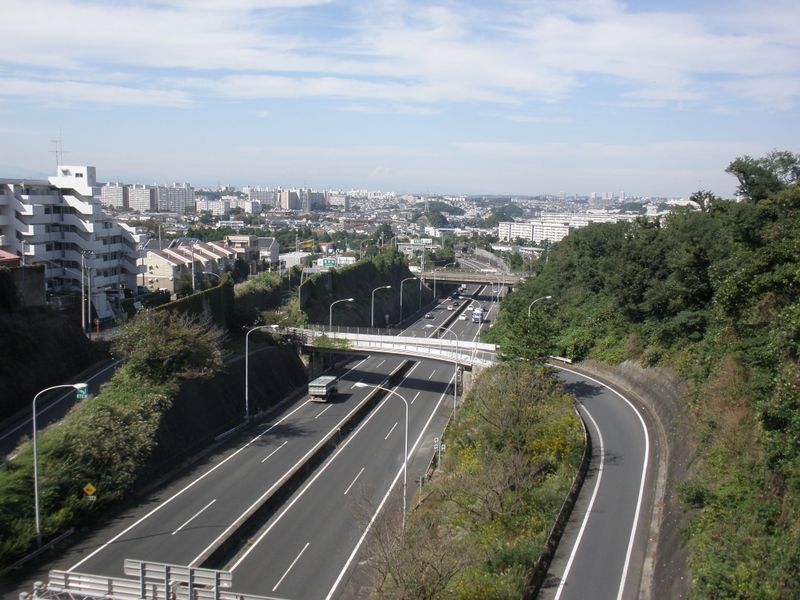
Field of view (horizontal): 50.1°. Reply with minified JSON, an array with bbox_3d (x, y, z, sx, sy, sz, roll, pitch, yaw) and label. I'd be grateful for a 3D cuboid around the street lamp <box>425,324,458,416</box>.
[{"bbox_3d":[4.763,8.529,99.681,4.048,11.433,0.500,2,7,9],"label":"street lamp"}]

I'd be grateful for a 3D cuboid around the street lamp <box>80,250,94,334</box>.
[{"bbox_3d":[-41.595,-1.067,114.000,1.900,11.100,0.500,1,7,0],"label":"street lamp"}]

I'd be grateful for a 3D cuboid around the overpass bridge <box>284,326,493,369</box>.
[{"bbox_3d":[-1.900,6.100,121.000,33.000,3.100,5.600,6,8,34],"label":"overpass bridge"}]

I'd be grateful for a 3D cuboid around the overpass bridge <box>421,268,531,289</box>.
[{"bbox_3d":[25.200,-8.100,300.000,37.000,4.200,14.000,5,8,25],"label":"overpass bridge"}]

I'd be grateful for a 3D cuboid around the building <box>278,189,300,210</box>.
[{"bbox_3d":[-189.071,-168.723,1450.000,22.000,33.000,32.000,-5,10,-44],"label":"building"}]

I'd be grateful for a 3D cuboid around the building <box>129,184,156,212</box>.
[{"bbox_3d":[-327.599,-128.745,1090.000,12.000,33.000,46.000,-5,10,-44],"label":"building"}]

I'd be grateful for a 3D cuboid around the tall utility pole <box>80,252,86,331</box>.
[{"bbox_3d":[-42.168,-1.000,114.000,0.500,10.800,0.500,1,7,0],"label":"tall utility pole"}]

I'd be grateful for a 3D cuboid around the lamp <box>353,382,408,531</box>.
[{"bbox_3d":[-1.439,11.363,61.153,4.127,11.095,0.500,2,7,9],"label":"lamp"}]

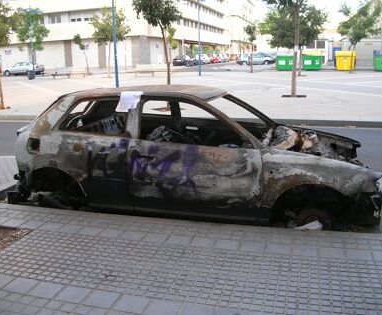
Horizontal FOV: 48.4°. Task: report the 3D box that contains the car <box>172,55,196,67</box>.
[{"bbox_3d":[-0.874,-12.080,53.000,1.720,1.420,4.250,3,14,19],"label":"car"}]

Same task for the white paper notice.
[{"bbox_3d":[-0.582,-0.533,4.040,0.230,0.200,0.040,2,-1,15],"label":"white paper notice"}]

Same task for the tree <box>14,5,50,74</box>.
[{"bbox_3d":[-12.916,-9.464,34.500,2.750,5.500,2.750,2,14,15],"label":"tree"}]

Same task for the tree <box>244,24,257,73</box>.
[{"bbox_3d":[4.315,-7.905,30.800,1.050,3.400,1.050,2,14,15],"label":"tree"}]

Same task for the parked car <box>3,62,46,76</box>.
[{"bbox_3d":[-16.975,-8.952,43.300,4.100,1.420,1.680,2,14,15],"label":"parked car"}]

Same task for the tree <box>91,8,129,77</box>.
[{"bbox_3d":[-5.488,-7.744,28.600,2.500,4.700,2.500,2,14,15],"label":"tree"}]

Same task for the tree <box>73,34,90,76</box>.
[{"bbox_3d":[-8.637,-8.101,33.500,1.200,3.100,1.200,2,14,15],"label":"tree"}]

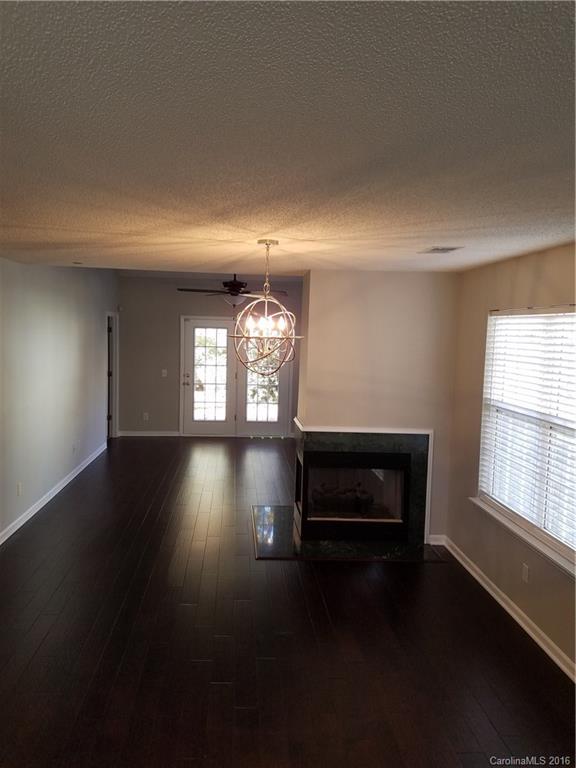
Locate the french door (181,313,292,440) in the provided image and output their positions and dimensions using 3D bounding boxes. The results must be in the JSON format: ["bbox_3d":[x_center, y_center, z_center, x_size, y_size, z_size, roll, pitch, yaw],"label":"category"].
[{"bbox_3d":[-0.899,-0.101,10.109,1.955,2.090,0.120,1,6,-5],"label":"french door"}]

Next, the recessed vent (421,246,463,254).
[{"bbox_3d":[0.992,-0.865,3.746,0.210,0.025,0.330,1,6,-5],"label":"recessed vent"}]

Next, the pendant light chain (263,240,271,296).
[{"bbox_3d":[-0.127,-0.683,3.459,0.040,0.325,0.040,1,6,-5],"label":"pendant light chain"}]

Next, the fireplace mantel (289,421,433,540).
[{"bbox_3d":[0.672,0.888,5.580,1.190,1.065,0.770,1,6,-5],"label":"fireplace mantel"}]

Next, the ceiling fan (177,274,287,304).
[{"bbox_3d":[-0.679,-1.250,7.382,1.470,0.500,1.470,1,6,-5],"label":"ceiling fan"}]

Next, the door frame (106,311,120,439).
[{"bbox_3d":[-2.893,-0.088,9.375,0.140,2.110,0.940,1,6,-5],"label":"door frame"}]

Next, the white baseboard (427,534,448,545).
[{"bbox_3d":[1.349,1.424,5.208,0.172,0.087,0.018,0,6,-5],"label":"white baseboard"}]

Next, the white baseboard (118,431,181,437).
[{"bbox_3d":[-2.396,0.870,10.036,1.020,0.100,0.020,1,6,-5],"label":"white baseboard"}]

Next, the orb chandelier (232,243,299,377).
[{"bbox_3d":[-0.131,-0.457,3.481,0.465,0.820,0.465,1,6,-5],"label":"orb chandelier"}]

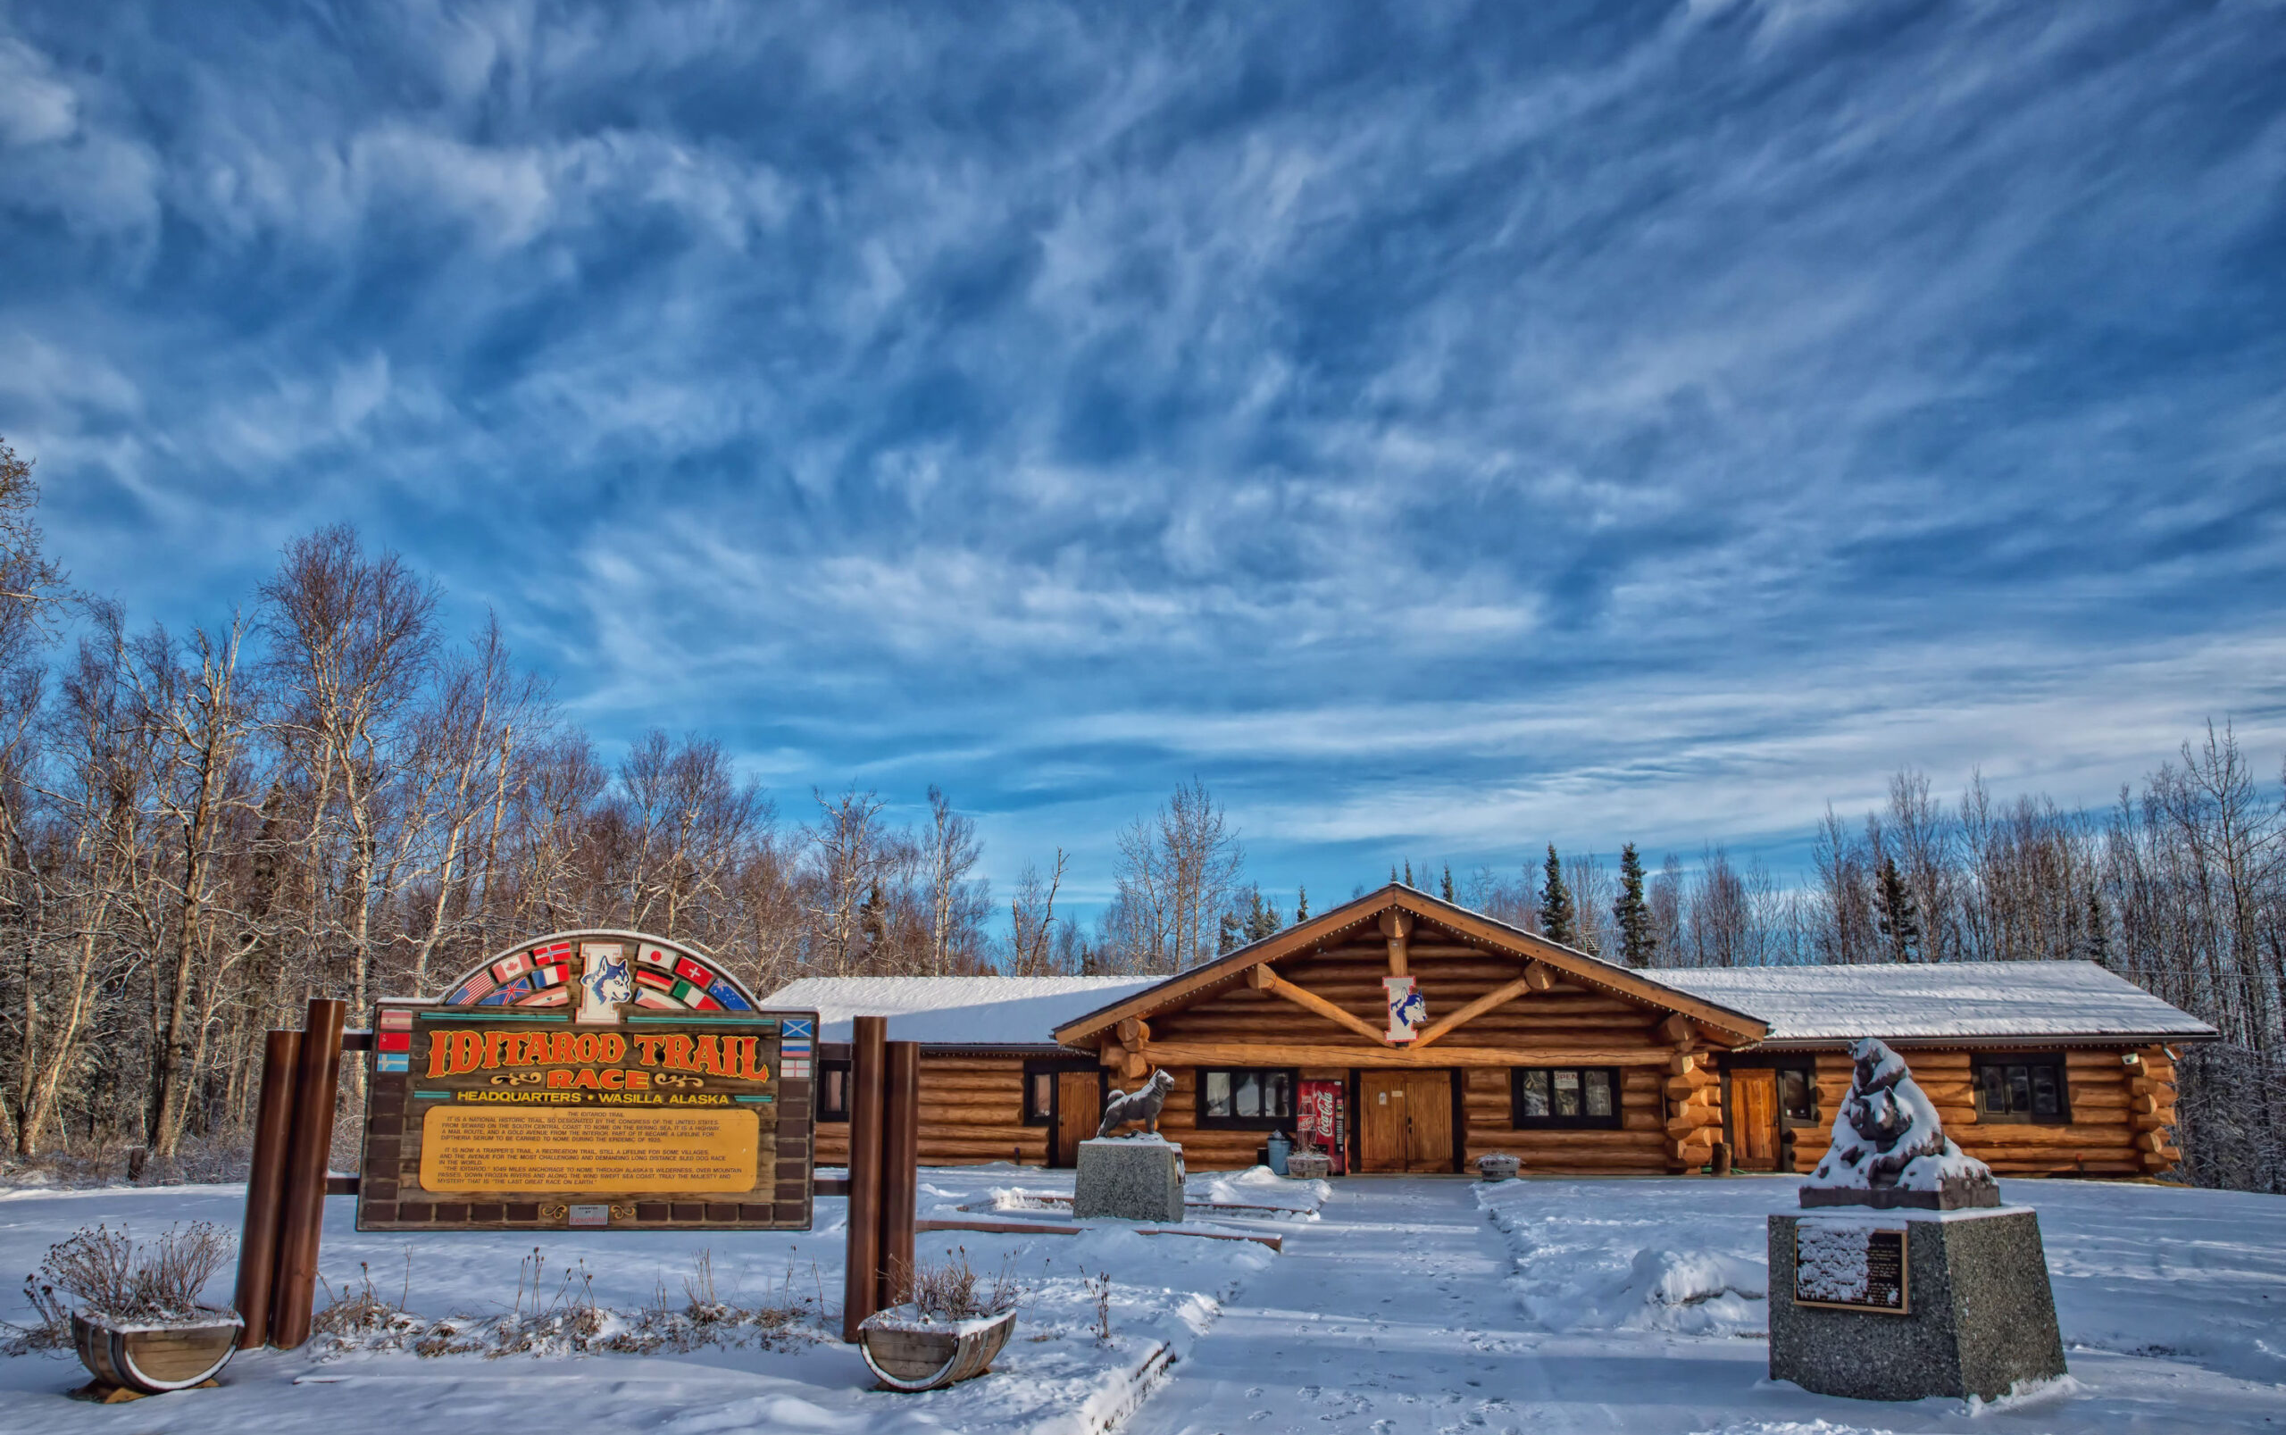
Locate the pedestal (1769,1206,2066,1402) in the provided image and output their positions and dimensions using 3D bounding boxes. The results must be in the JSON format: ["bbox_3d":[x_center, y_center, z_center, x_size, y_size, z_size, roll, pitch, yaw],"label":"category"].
[{"bbox_3d":[4.415,3.327,8.787,1.115,0.890,1.115,10,-17,-35],"label":"pedestal"}]

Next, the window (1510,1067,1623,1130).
[{"bbox_3d":[8.442,7.593,30.456,2.130,1.187,0.150,-2,-12,12],"label":"window"}]

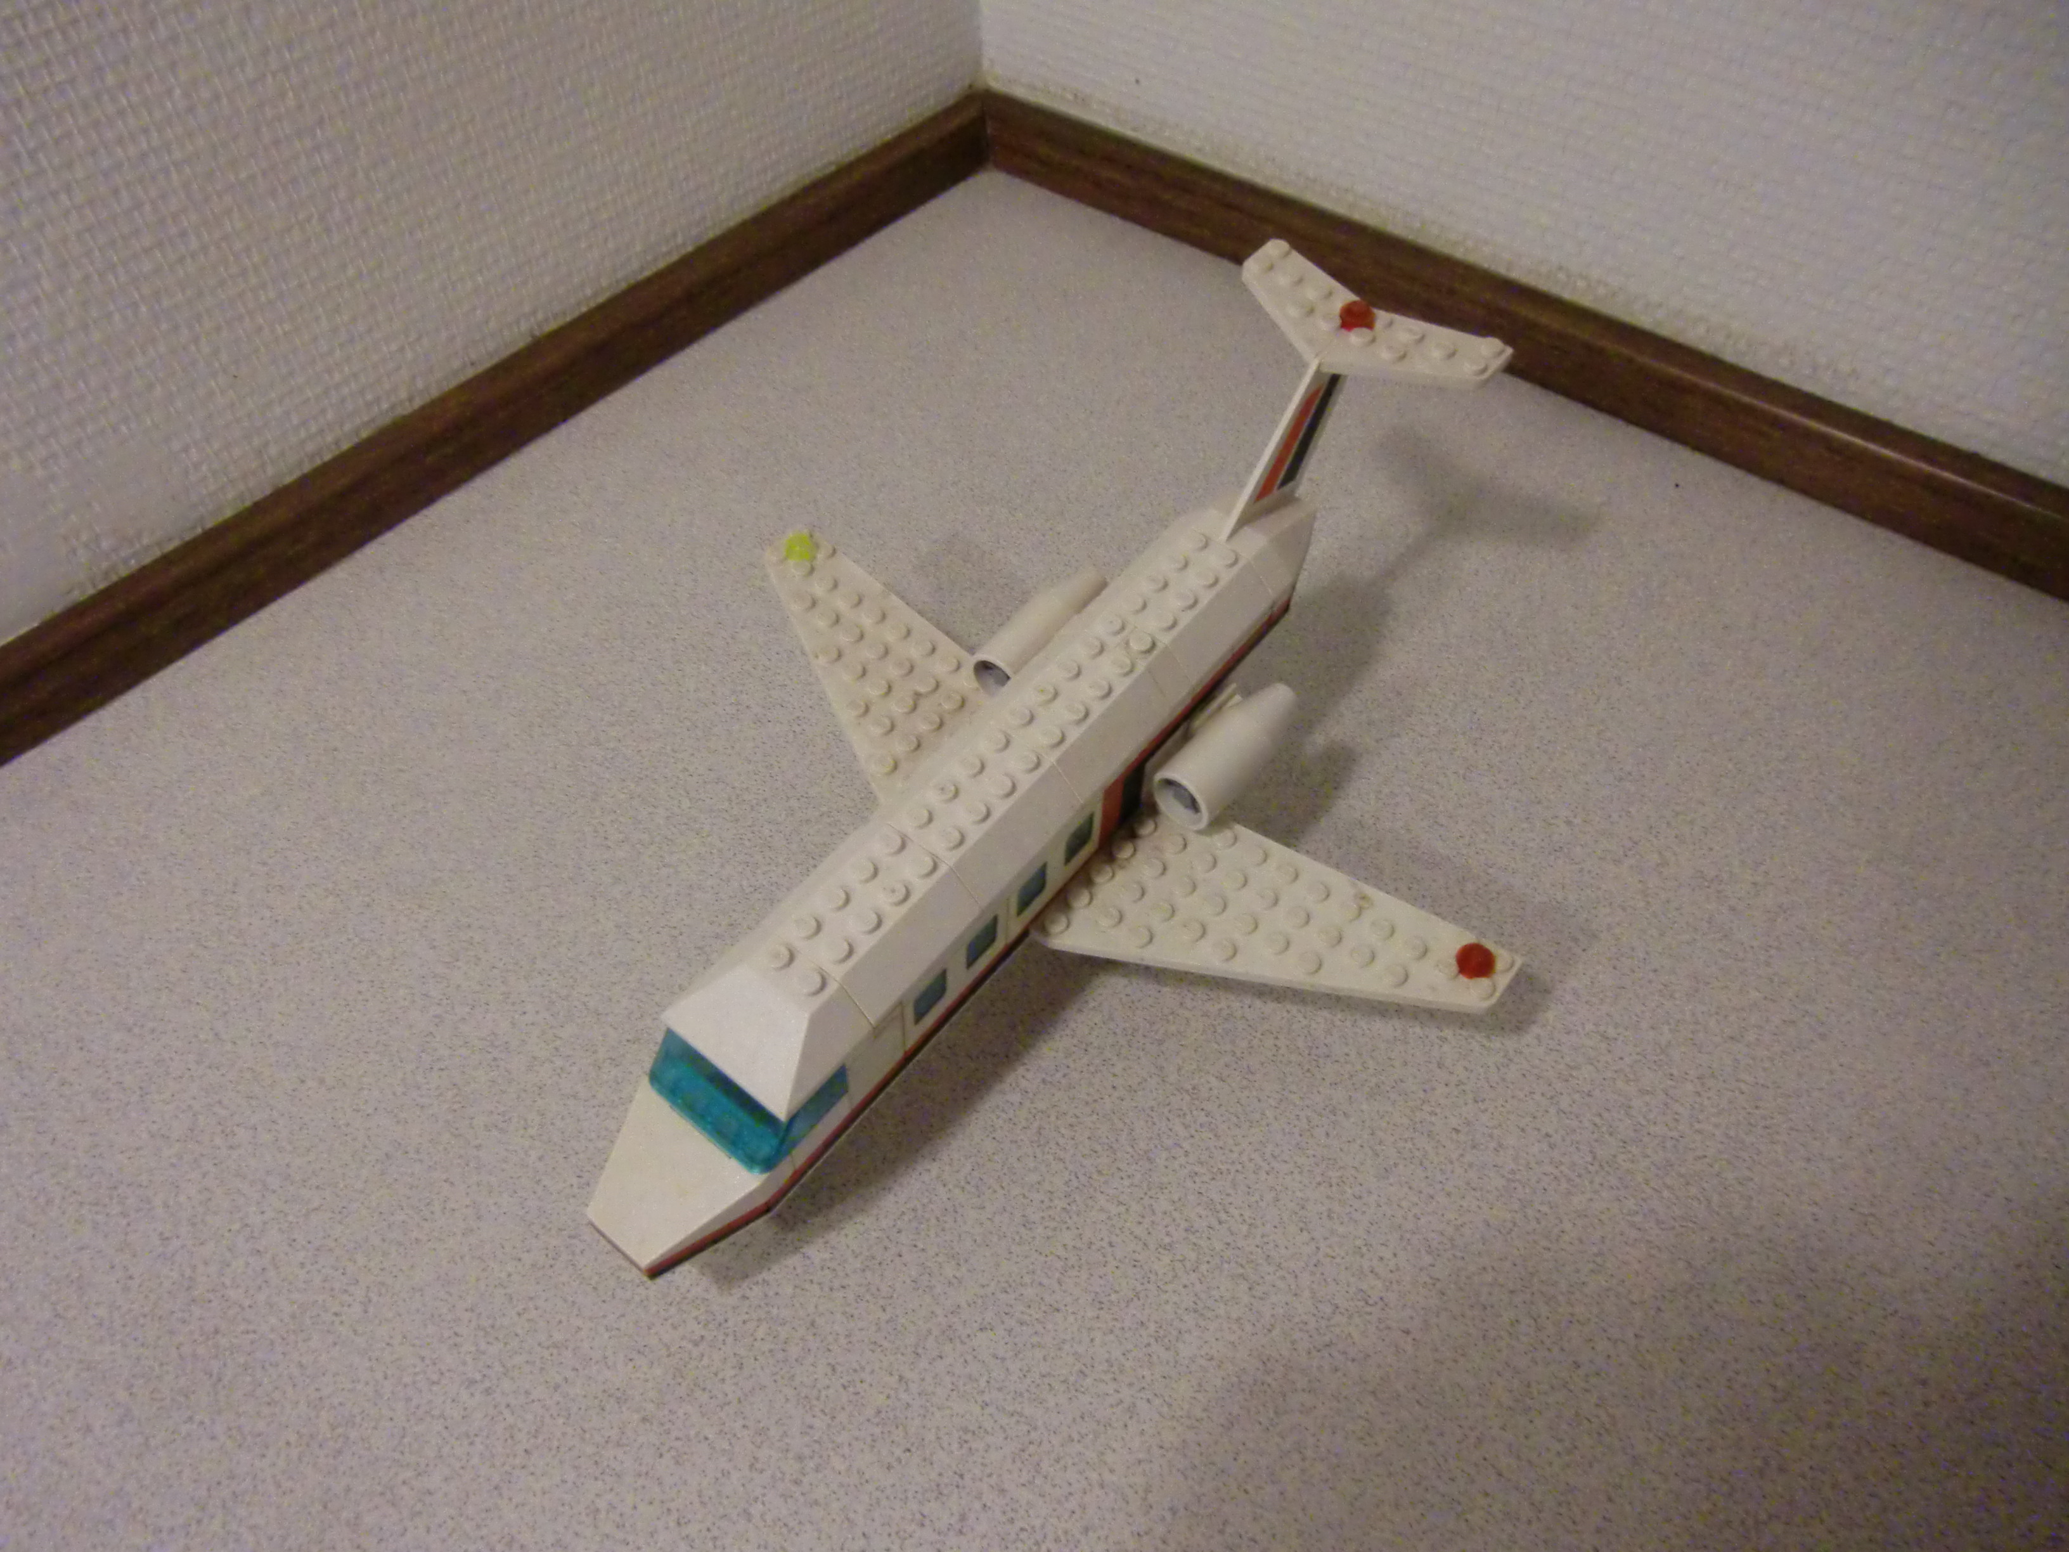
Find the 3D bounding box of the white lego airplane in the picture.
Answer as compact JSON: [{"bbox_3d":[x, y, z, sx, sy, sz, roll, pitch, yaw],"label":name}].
[{"bbox_3d":[0.004,-0.008,0.305,0.208,0.088,0.258,32,59,22],"label":"white lego airplane"}]

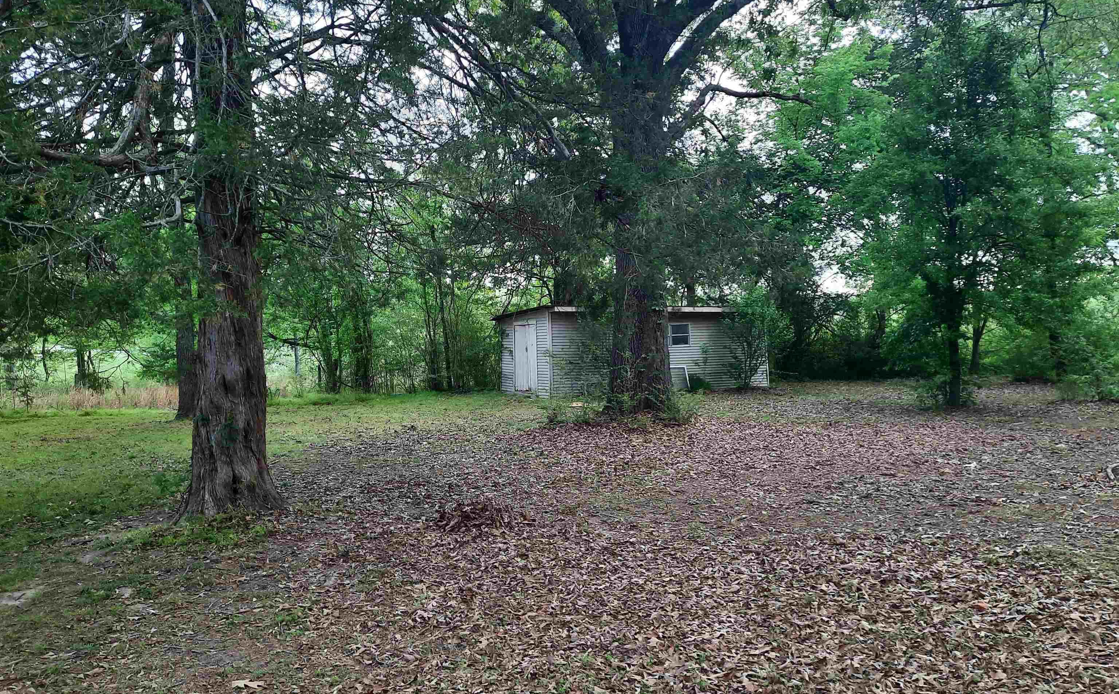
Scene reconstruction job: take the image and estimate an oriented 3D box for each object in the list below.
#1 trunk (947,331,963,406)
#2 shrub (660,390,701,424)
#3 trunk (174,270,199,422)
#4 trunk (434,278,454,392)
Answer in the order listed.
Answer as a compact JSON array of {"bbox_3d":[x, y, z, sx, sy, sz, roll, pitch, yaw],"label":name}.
[{"bbox_3d":[8.752,0.474,17.900,0.367,1.737,0.360,-1,0,0],"label":"trunk"},{"bbox_3d":[2.418,1.200,16.200,0.812,0.657,0.750,-1,0,0],"label":"shrub"},{"bbox_3d":[-8.074,-0.019,17.500,0.528,3.186,0.500,-1,0,0],"label":"trunk"},{"bbox_3d":[-3.784,-0.473,26.500,0.592,3.831,0.500,-1,0,0],"label":"trunk"}]

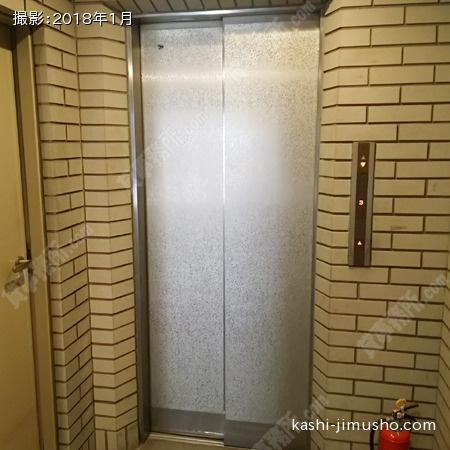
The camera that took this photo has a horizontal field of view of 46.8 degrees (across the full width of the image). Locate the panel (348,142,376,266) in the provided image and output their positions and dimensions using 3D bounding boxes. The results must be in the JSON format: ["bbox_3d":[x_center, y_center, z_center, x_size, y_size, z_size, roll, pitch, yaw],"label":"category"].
[{"bbox_3d":[0.546,-0.079,2.073,0.089,0.495,0.025,2,10,10],"label":"panel"}]

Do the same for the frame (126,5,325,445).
[{"bbox_3d":[-0.006,0.092,2.394,0.844,2.018,0.119,2,10,10],"label":"frame"}]

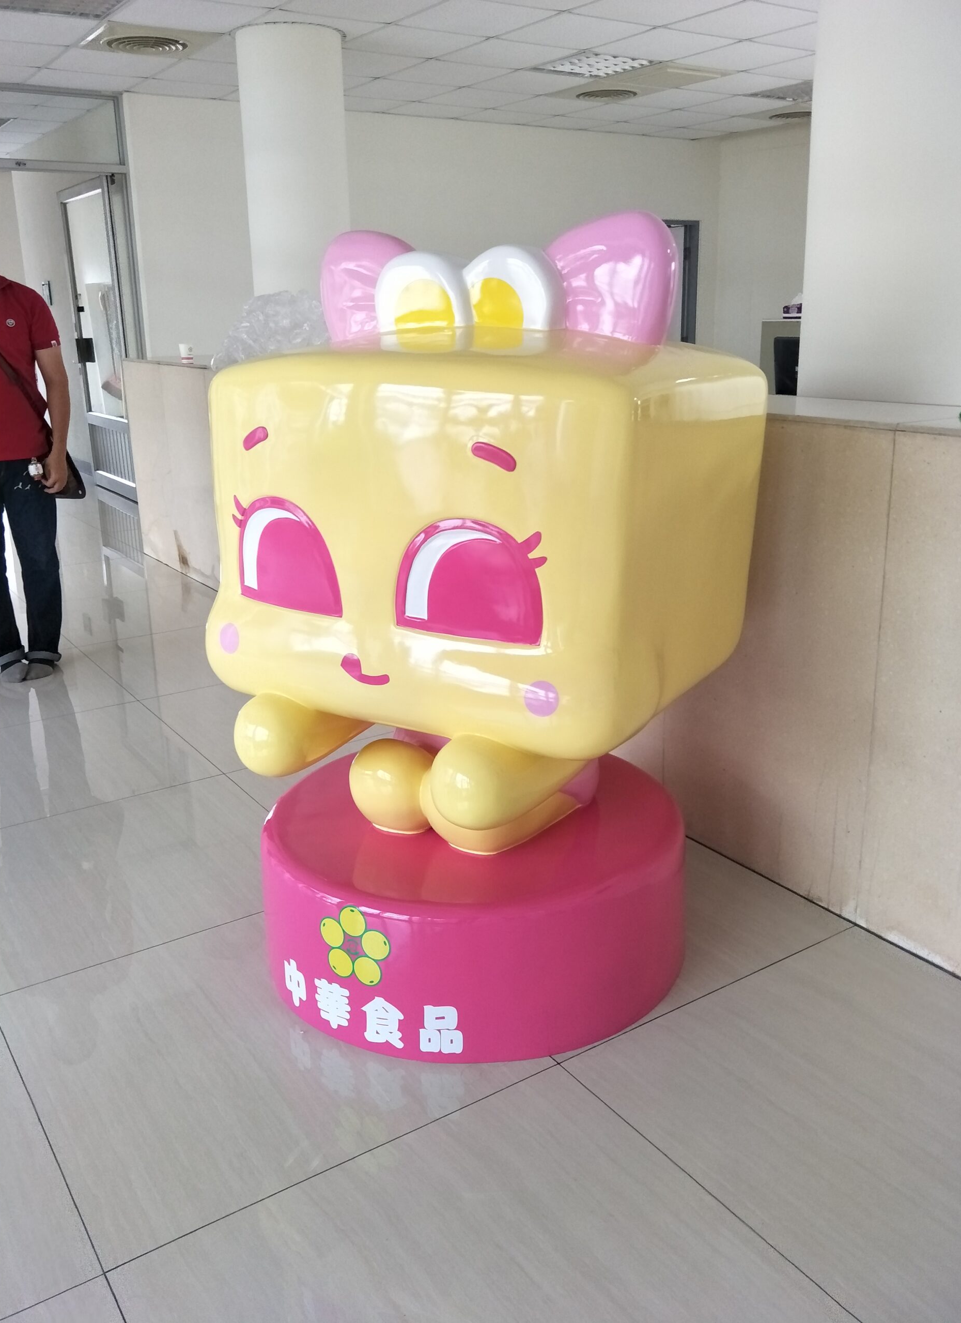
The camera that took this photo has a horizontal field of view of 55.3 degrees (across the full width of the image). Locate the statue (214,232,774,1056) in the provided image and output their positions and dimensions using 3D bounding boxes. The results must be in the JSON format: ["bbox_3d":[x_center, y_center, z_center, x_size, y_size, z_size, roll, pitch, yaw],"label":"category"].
[{"bbox_3d":[-0.007,-0.094,1.870,0.930,1.426,0.880,12,22,35],"label":"statue"}]

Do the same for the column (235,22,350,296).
[{"bbox_3d":[-1.010,-2.030,5.280,0.560,2.680,0.560,-4,18,-9],"label":"column"}]

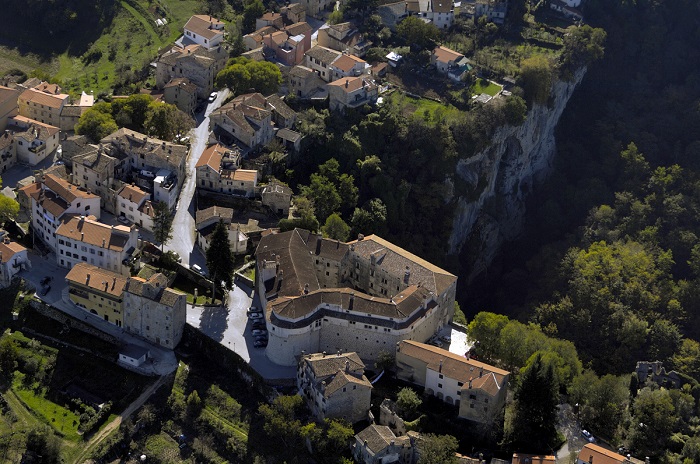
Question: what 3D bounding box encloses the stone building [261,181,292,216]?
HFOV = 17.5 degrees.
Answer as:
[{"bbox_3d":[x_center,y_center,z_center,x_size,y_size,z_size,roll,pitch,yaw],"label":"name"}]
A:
[{"bbox_3d":[-23.420,-11.400,729.790,10.000,9.500,8.000,3,37,-2],"label":"stone building"}]

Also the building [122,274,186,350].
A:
[{"bbox_3d":[-58.380,23.260,682.700,16.950,18.640,8.430,18,40,19],"label":"building"}]

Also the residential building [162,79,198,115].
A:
[{"bbox_3d":[-57.710,-46.550,772.030,10.000,10.000,7.000,10,37,8],"label":"residential building"}]

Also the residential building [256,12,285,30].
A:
[{"bbox_3d":[-28.200,-76.000,817.900,8.600,6.800,7.000,-1,37,-6],"label":"residential building"}]

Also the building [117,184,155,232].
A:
[{"bbox_3d":[-63.090,-7.660,691.520,14.290,9.770,7.000,22,35,28],"label":"building"}]

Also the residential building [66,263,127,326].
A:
[{"bbox_3d":[-69.880,16.710,646.610,18.300,11.800,10.500,19,34,26],"label":"residential building"}]

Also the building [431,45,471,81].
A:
[{"bbox_3d":[35.050,-60.400,801.920,14.000,6.500,8.800,21,40,22],"label":"building"}]

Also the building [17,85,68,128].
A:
[{"bbox_3d":[-102.440,-42.230,762.970,14.470,10.710,7.700,15,39,15],"label":"building"}]

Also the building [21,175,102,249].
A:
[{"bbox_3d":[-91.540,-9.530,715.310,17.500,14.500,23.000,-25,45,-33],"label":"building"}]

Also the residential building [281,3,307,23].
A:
[{"bbox_3d":[-19.540,-79.670,821.120,5.200,6.000,6.300,-23,39,-36],"label":"residential building"}]

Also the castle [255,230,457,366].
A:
[{"bbox_3d":[-0.050,20.260,677.830,62.000,21.000,44.000,7,37,5],"label":"castle"}]

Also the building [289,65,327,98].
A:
[{"bbox_3d":[-14.430,-53.240,785.440,6.650,8.820,11.380,29,44,30],"label":"building"}]

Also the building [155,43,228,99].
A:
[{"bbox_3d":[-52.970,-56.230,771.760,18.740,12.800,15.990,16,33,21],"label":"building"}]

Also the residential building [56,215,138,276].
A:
[{"bbox_3d":[-77.940,3.490,699.650,23.000,14.300,12.500,15,38,15],"label":"residential building"}]

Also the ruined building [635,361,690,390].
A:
[{"bbox_3d":[92.680,42.520,673.730,16.000,8.000,8.000,9,37,6],"label":"ruined building"}]

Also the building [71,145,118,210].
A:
[{"bbox_3d":[-81.900,-18.500,727.850,12.000,15.000,10.000,21,40,22],"label":"building"}]

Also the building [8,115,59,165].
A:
[{"bbox_3d":[-104.120,-29.810,727.620,17.000,7.600,13.810,16,33,22],"label":"building"}]

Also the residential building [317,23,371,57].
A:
[{"bbox_3d":[-1.160,-68.730,801.810,17.330,8.400,9.650,25,37,32],"label":"residential building"}]

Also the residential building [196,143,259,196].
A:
[{"bbox_3d":[-38.910,-20.340,739.670,19.510,10.210,12.320,10,38,8],"label":"residential building"}]

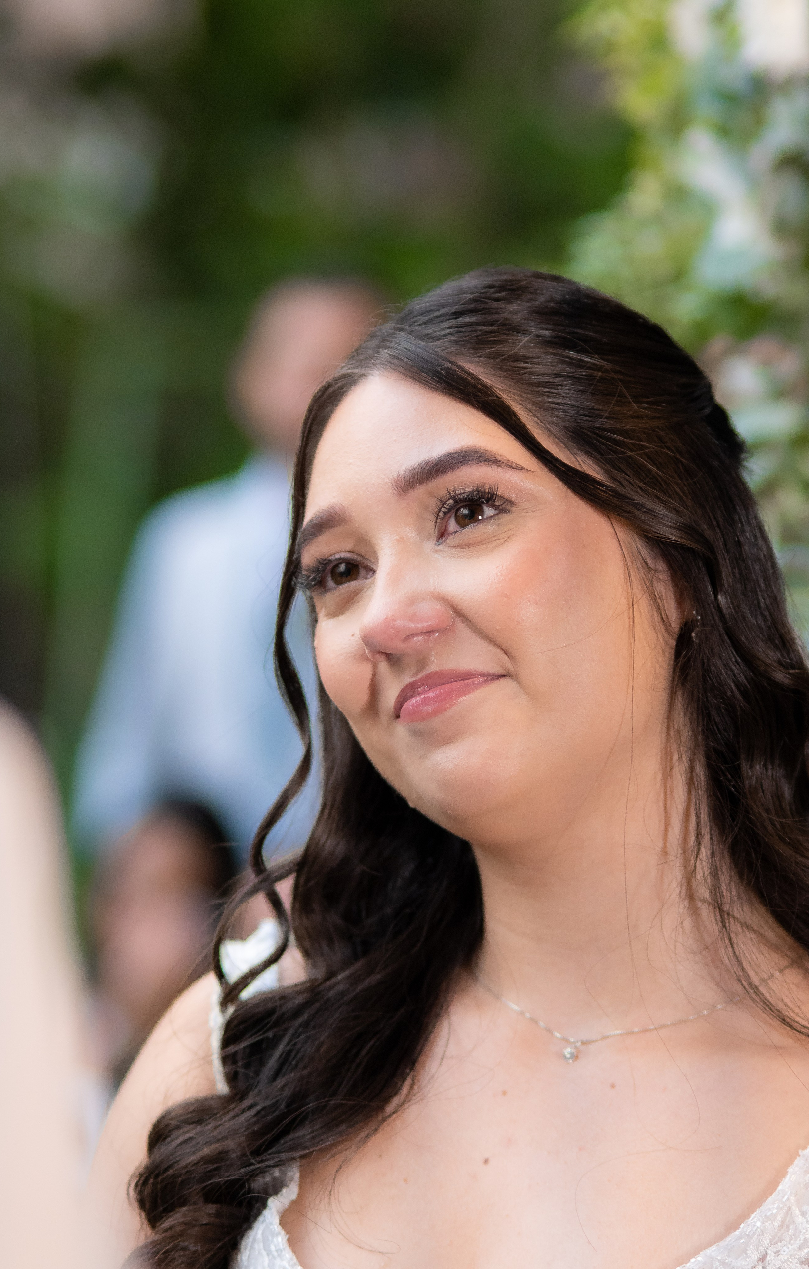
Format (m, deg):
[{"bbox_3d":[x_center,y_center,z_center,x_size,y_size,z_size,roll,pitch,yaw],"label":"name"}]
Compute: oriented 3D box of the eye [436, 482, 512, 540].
[{"bbox_3d":[0.026,-0.046,1.672,0.030,0.018,0.014,-22,-17,24],"label":"eye"}]

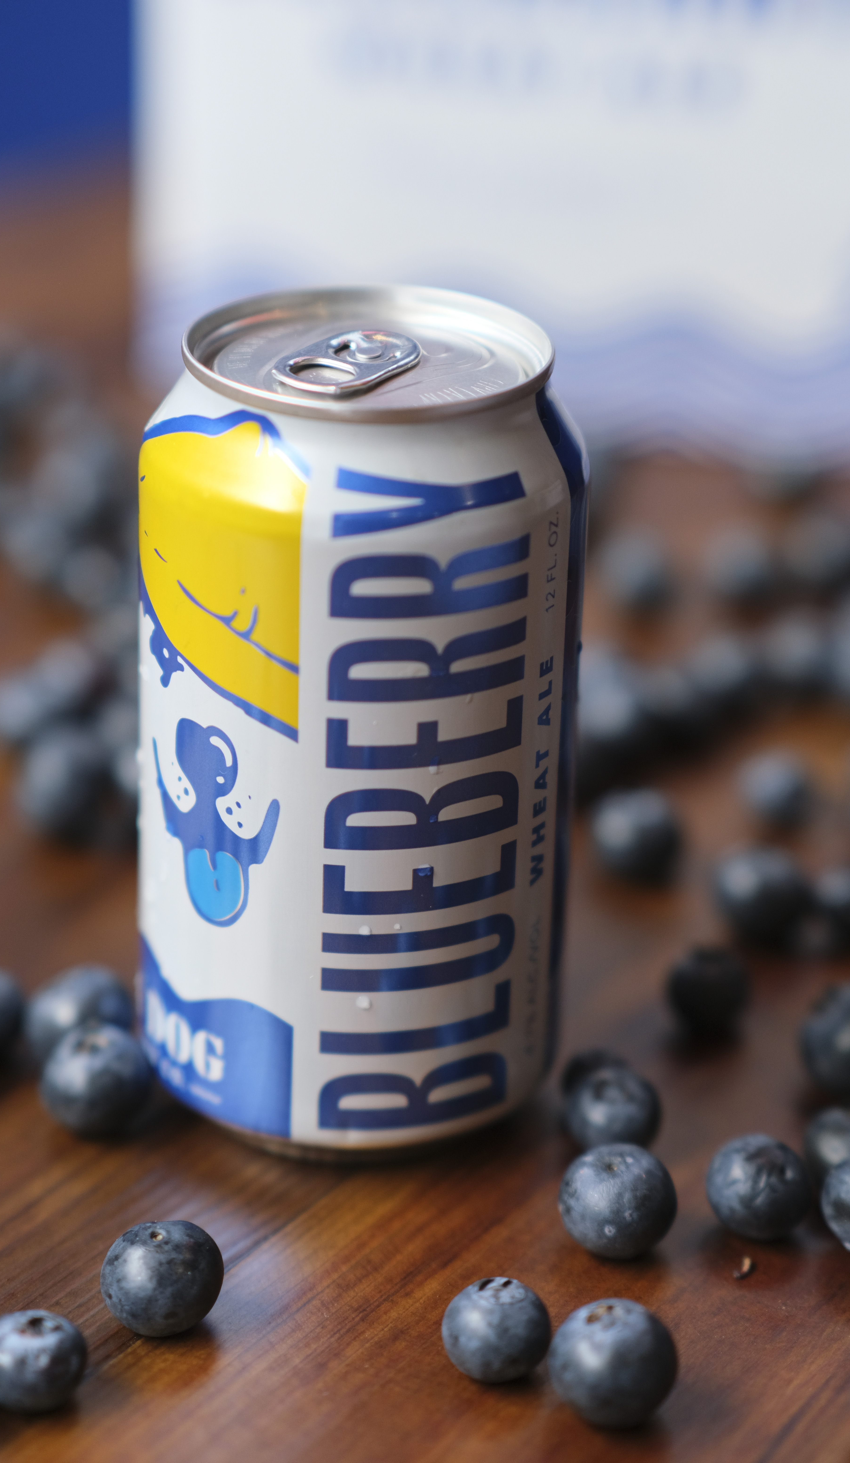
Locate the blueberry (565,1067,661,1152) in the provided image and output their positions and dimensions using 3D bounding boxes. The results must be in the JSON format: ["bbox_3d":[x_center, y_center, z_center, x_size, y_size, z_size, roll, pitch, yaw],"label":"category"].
[{"bbox_3d":[0.029,0.058,0.524,0.014,0.013,0.014,3,24,0],"label":"blueberry"}]

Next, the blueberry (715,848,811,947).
[{"bbox_3d":[0.058,0.029,0.588,0.016,0.015,0.016,2,25,-1],"label":"blueberry"}]

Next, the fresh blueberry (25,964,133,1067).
[{"bbox_3d":[-0.055,0.045,0.543,0.017,0.015,0.017,3,24,0],"label":"fresh blueberry"}]

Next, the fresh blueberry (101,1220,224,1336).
[{"bbox_3d":[-0.036,0.076,0.474,0.017,0.016,0.017,3,24,0],"label":"fresh blueberry"}]

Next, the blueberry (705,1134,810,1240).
[{"bbox_3d":[0.049,0.067,0.504,0.015,0.014,0.015,3,24,0],"label":"blueberry"}]

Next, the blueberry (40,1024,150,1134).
[{"bbox_3d":[-0.051,0.053,0.524,0.017,0.016,0.017,2,25,-1],"label":"blueberry"}]

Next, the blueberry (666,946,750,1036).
[{"bbox_3d":[0.047,0.043,0.563,0.013,0.012,0.013,3,24,0],"label":"blueberry"}]

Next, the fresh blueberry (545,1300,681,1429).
[{"bbox_3d":[0.025,0.085,0.461,0.017,0.017,0.017,2,25,-1],"label":"fresh blueberry"}]

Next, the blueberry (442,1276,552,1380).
[{"bbox_3d":[0.010,0.082,0.470,0.015,0.014,0.015,2,25,-1],"label":"blueberry"}]

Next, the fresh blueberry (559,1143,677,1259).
[{"bbox_3d":[0.028,0.069,0.498,0.017,0.016,0.017,2,25,-1],"label":"fresh blueberry"}]

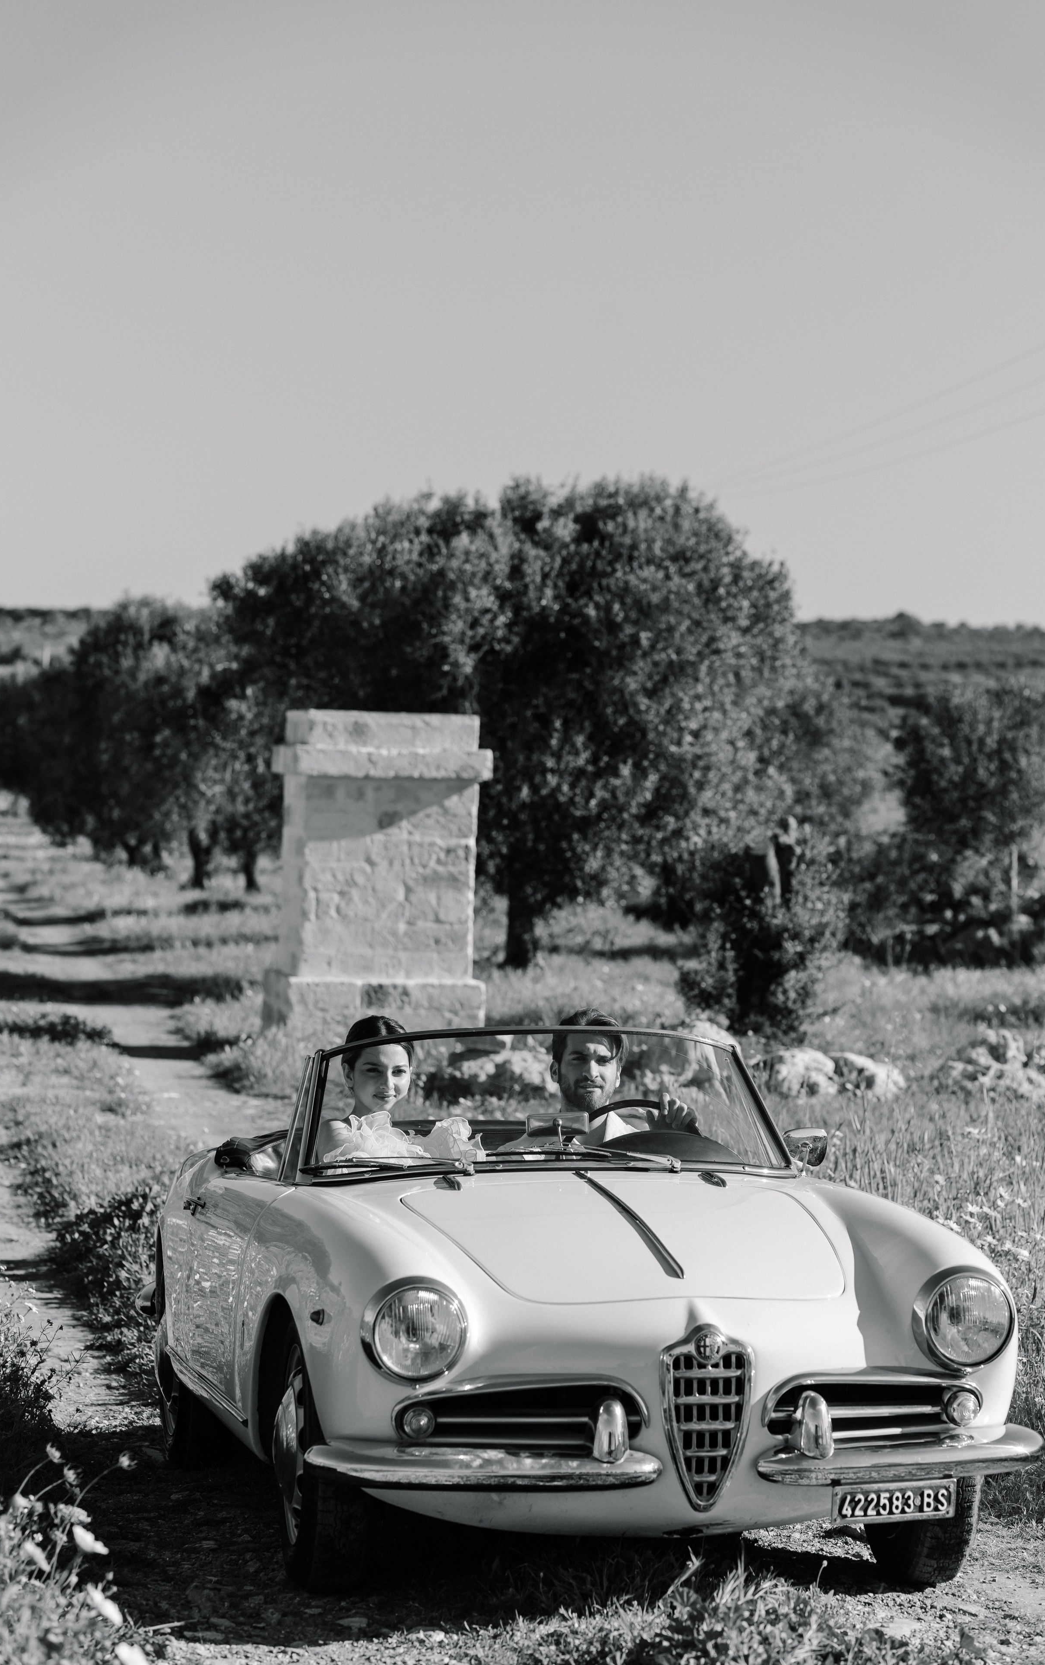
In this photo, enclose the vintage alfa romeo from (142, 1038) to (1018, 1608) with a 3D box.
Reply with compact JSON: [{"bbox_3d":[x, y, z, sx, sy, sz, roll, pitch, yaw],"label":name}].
[{"bbox_3d":[-0.019,1.022,9.476,1.560,1.210,3.870,1,-2,-12],"label":"vintage alfa romeo"}]

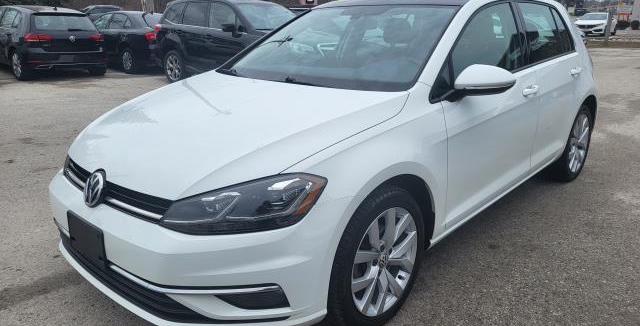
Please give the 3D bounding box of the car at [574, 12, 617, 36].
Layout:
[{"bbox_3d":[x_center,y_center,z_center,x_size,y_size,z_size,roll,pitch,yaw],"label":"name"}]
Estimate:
[{"bbox_3d":[17.978,-9.014,31.244,1.800,1.416,4.630,13,22,39],"label":"car"}]

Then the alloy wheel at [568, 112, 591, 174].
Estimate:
[{"bbox_3d":[2.025,-0.175,3.943,0.190,0.480,0.480,15,23,41],"label":"alloy wheel"}]

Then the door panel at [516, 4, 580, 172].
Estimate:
[{"bbox_3d":[1.548,-0.549,3.284,0.250,1.060,0.930,15,23,41],"label":"door panel"}]

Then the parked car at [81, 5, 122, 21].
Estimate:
[{"bbox_3d":[-11.087,-7.289,24.618,4.600,1.460,1.820,-14,21,-38],"label":"parked car"}]

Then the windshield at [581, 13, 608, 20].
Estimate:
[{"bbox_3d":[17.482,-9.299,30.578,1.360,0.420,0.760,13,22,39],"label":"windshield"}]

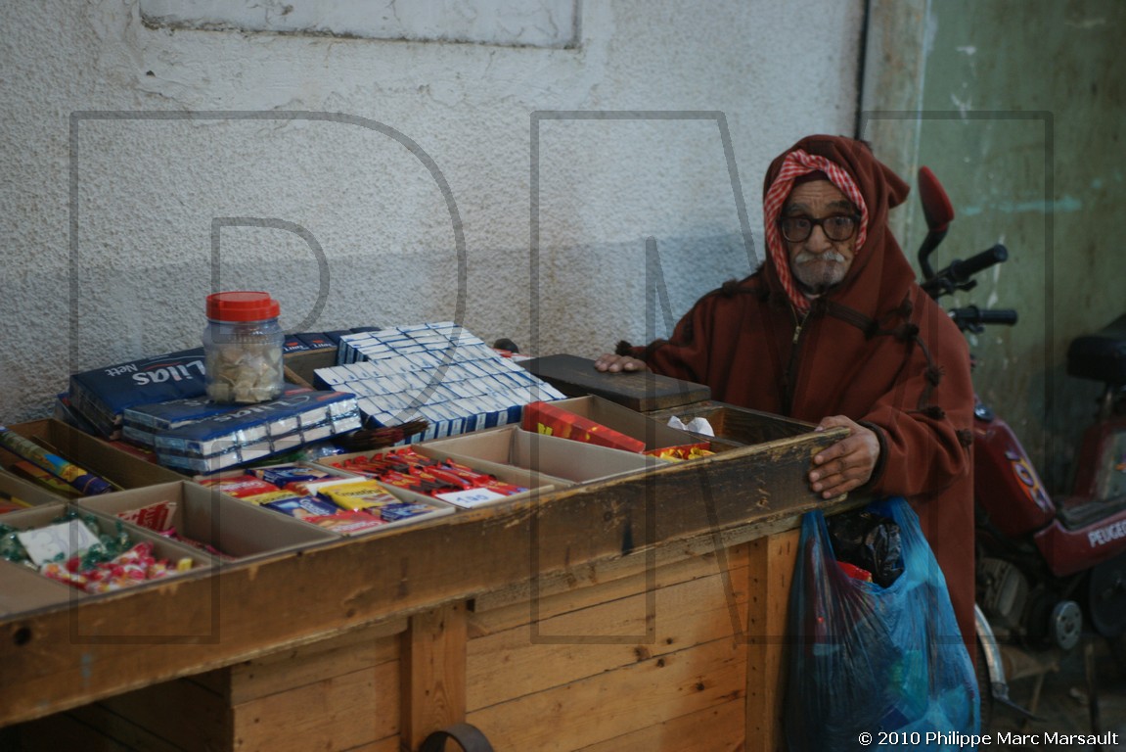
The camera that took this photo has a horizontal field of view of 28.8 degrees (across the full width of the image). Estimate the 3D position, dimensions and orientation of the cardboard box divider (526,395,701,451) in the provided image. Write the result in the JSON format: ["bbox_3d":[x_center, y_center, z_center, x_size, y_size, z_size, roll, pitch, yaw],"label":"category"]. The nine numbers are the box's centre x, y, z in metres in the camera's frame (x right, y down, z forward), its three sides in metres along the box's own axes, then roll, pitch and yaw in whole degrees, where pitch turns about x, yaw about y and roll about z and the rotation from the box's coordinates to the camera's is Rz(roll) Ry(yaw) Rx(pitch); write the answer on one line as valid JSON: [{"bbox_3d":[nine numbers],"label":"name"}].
[{"bbox_3d":[0.076,0.112,3.465,0.152,0.080,0.304,-11,17,-39],"label":"cardboard box divider"}]

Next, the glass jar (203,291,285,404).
[{"bbox_3d":[-0.489,-0.043,3.350,0.124,0.156,0.124,0,13,0],"label":"glass jar"}]

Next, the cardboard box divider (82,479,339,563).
[{"bbox_3d":[-0.493,0.232,3.018,0.174,0.075,0.381,-11,17,-39],"label":"cardboard box divider"}]

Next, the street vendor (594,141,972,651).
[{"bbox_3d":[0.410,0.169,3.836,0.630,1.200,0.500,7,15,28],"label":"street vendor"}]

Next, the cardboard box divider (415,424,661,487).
[{"bbox_3d":[-0.026,0.157,3.346,0.183,0.075,0.322,-11,17,-39],"label":"cardboard box divider"}]

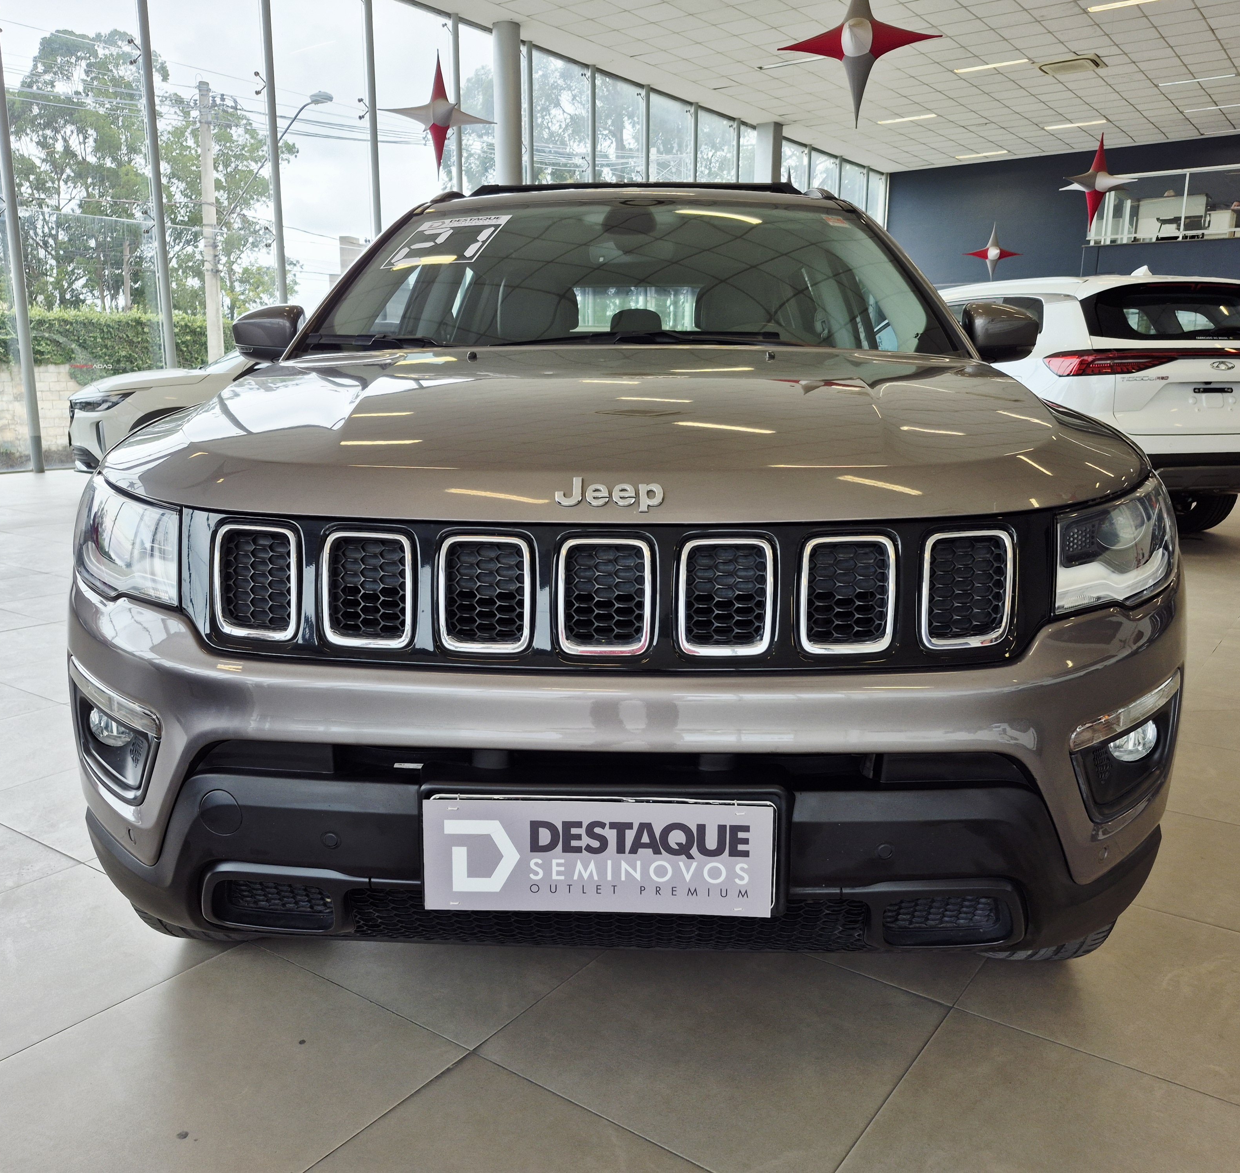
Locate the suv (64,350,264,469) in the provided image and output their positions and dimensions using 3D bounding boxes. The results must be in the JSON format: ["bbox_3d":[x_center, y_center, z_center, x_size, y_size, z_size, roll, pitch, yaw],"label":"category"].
[{"bbox_3d":[-3.517,-2.035,11.312,4.450,1.700,1.840,-6,13,-26],"label":"suv"}]

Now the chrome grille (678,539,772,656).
[{"bbox_3d":[0.122,0.012,1.203,0.108,0.136,0.040,0,6,0],"label":"chrome grille"}]

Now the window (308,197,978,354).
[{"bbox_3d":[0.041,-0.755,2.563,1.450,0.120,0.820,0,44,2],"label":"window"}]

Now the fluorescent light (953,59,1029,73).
[{"bbox_3d":[6.316,-8.842,17.703,1.210,0.070,0.140,8,14,35],"label":"fluorescent light"}]

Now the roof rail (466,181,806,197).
[{"bbox_3d":[0.047,-1.187,3.090,1.020,0.050,0.090,0,11,2],"label":"roof rail"}]

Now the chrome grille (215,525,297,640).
[{"bbox_3d":[-0.438,-0.005,1.250,0.107,0.136,0.042,2,7,12],"label":"chrome grille"}]

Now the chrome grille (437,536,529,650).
[{"bbox_3d":[-0.158,0.009,1.212,0.107,0.136,0.040,1,7,4],"label":"chrome grille"}]

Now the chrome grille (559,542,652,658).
[{"bbox_3d":[-0.018,0.012,1.207,0.108,0.136,0.040,0,6,2],"label":"chrome grille"}]

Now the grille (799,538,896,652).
[{"bbox_3d":[0.272,0.008,1.239,0.115,0.141,0.045,-1,11,-5],"label":"grille"}]

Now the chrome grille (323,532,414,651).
[{"bbox_3d":[-0.306,0.003,1.259,0.115,0.141,0.045,2,11,9],"label":"chrome grille"}]

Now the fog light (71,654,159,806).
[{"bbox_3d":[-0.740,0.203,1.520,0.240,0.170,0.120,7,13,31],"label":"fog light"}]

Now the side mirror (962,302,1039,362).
[{"bbox_3d":[0.925,-0.630,2.575,0.220,0.150,0.160,0,11,2],"label":"side mirror"}]

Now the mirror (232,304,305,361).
[{"bbox_3d":[-0.873,-0.643,2.640,0.220,0.150,0.160,0,11,2],"label":"mirror"}]

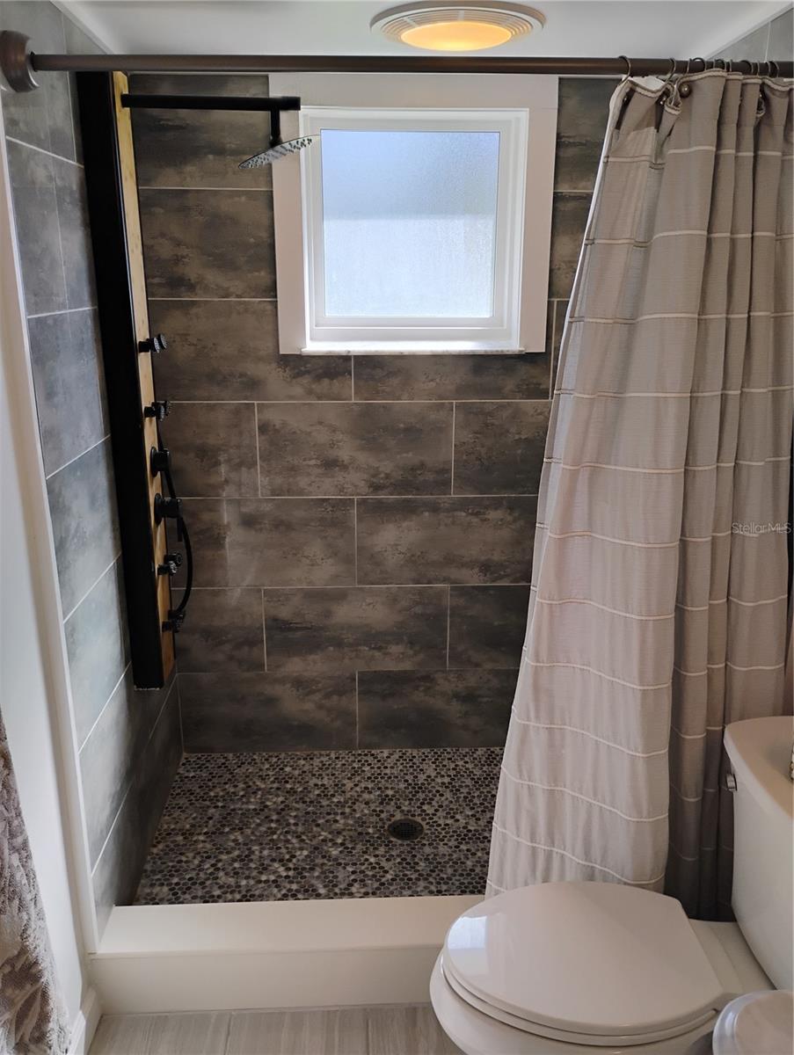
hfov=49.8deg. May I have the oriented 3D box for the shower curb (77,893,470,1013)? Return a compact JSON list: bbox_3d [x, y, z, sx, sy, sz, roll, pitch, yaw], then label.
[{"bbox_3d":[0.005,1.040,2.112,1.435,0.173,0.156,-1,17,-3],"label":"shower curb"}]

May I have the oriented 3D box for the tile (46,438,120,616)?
[{"bbox_3d":[-0.707,-0.019,1.955,0.012,0.305,0.490,-1,17,-3],"label":"tile"}]

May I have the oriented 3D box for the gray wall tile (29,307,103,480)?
[{"bbox_3d":[-0.703,-0.303,1.831,0.012,0.305,0.417,-1,17,-3],"label":"gray wall tile"}]

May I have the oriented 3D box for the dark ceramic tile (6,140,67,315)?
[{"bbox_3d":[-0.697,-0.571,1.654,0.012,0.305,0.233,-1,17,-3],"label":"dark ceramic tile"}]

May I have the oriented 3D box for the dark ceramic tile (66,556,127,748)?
[{"bbox_3d":[-0.707,0.287,2.010,0.012,0.305,0.417,-1,17,-3],"label":"dark ceramic tile"}]

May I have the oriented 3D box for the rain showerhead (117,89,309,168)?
[{"bbox_3d":[-0.408,-0.921,1.991,0.452,0.159,0.204,-1,17,-3],"label":"rain showerhead"}]

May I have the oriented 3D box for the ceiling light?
[{"bbox_3d":[0.138,-1.120,1.956,0.392,0.047,0.392,-1,17,-3],"label":"ceiling light"}]

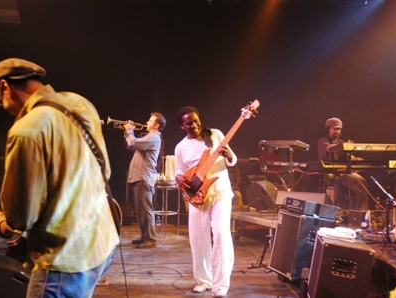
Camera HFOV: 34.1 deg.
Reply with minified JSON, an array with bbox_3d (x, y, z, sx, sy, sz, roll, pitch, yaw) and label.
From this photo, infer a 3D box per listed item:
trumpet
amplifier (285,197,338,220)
[{"bbox_3d":[-0.920,-0.322,8.420,0.540,0.155,0.125,9,1,-4],"label":"trumpet"},{"bbox_3d":[1.160,0.608,6.660,0.350,0.132,0.470,10,-1,-15],"label":"amplifier"}]

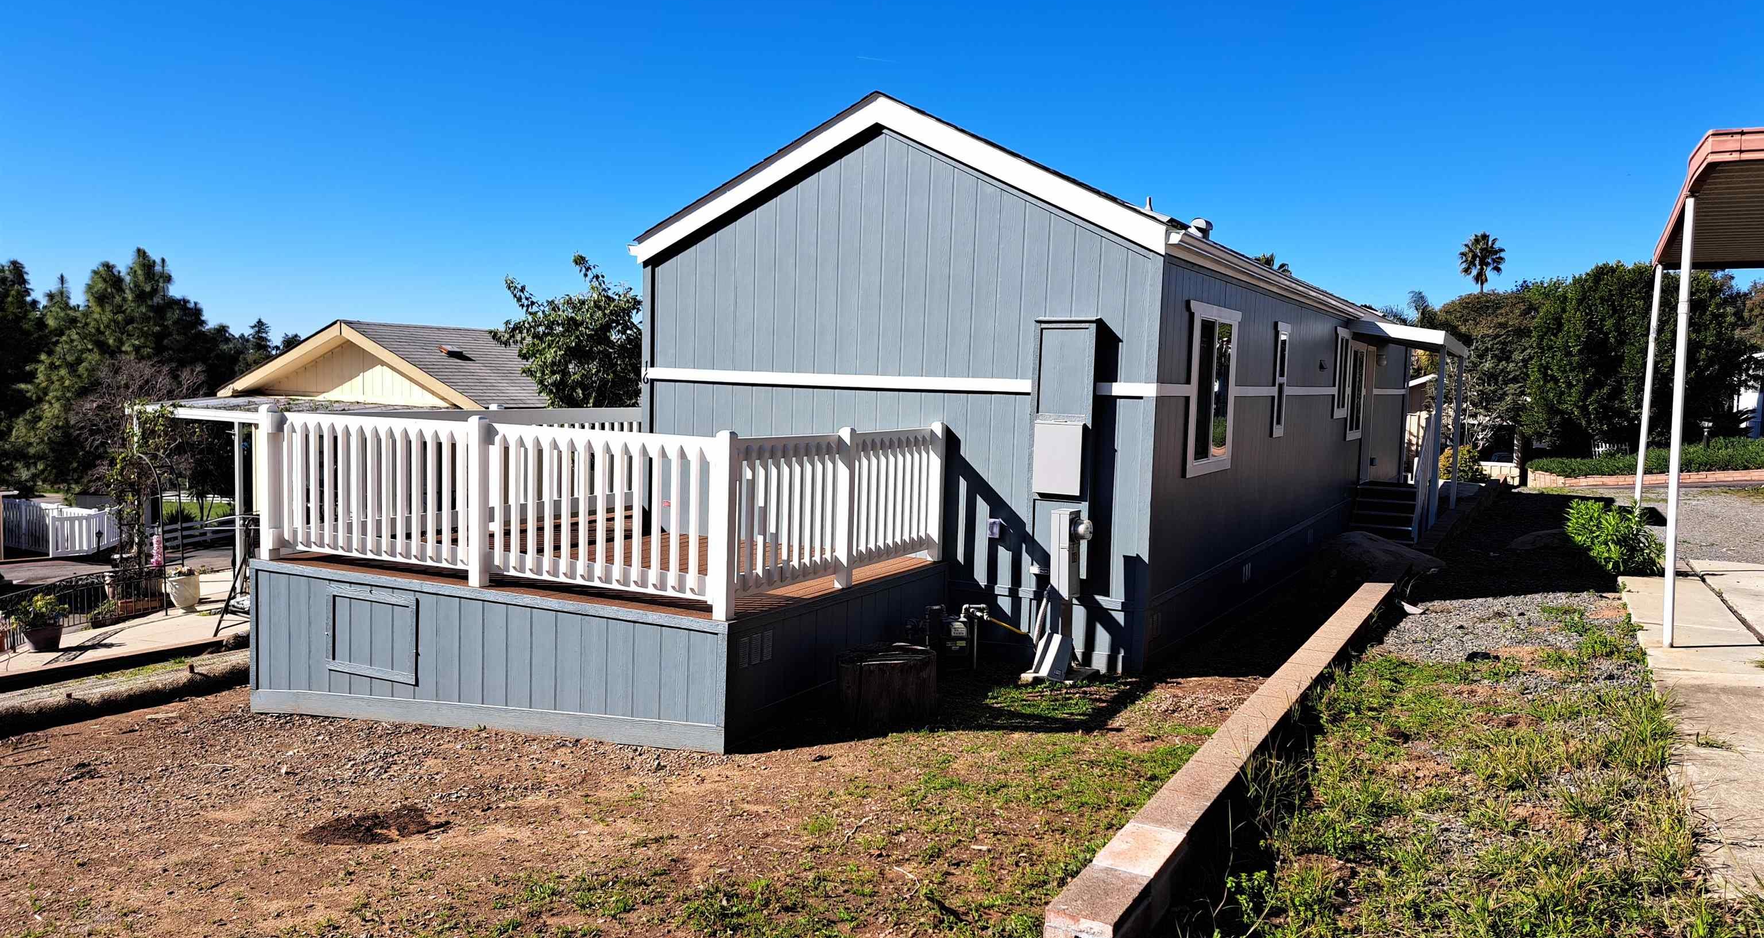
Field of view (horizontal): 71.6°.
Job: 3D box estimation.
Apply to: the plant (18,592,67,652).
[{"bbox_3d":[-8.761,1.561,12.756,0.500,0.590,0.500,4,5,29],"label":"plant"}]

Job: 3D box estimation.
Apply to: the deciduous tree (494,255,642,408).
[{"bbox_3d":[-3.361,-0.451,14.476,2.450,4.300,2.450,4,5,29],"label":"deciduous tree"}]

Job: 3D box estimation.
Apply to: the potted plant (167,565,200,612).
[{"bbox_3d":[-8.504,1.410,14.893,0.410,0.570,0.410,4,5,29],"label":"potted plant"}]

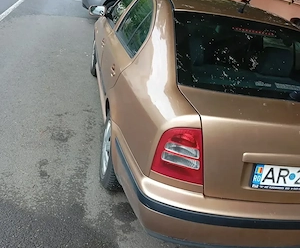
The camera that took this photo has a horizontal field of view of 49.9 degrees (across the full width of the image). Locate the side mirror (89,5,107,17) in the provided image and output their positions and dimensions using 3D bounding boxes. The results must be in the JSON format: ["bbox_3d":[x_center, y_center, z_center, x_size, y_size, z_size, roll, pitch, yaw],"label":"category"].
[{"bbox_3d":[-0.617,-1.314,3.752,0.207,0.138,0.118,3,28,-13],"label":"side mirror"}]

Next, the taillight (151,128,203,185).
[{"bbox_3d":[0.110,0.136,1.418,0.236,0.271,0.167,8,27,-4],"label":"taillight"}]

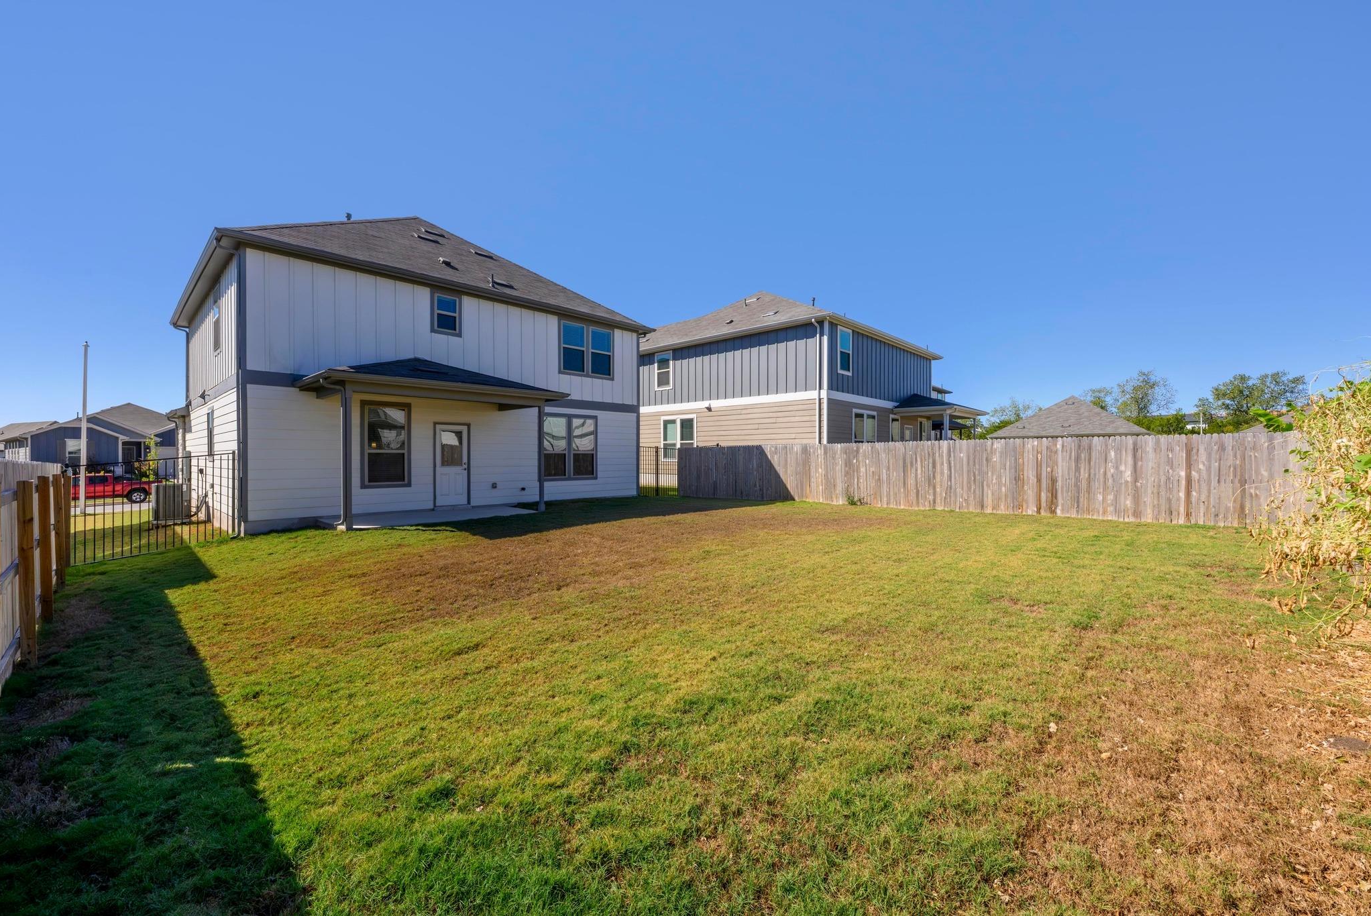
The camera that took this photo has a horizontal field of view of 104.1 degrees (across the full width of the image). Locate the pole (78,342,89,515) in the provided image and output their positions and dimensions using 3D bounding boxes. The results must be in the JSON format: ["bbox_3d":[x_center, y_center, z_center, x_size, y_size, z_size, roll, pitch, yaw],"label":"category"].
[{"bbox_3d":[-32.600,-1.640,29.000,0.240,9.300,0.240,0,1,43],"label":"pole"}]

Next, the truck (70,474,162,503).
[{"bbox_3d":[-37.800,2.030,34.400,2.030,1.920,5.850,0,1,43],"label":"truck"}]

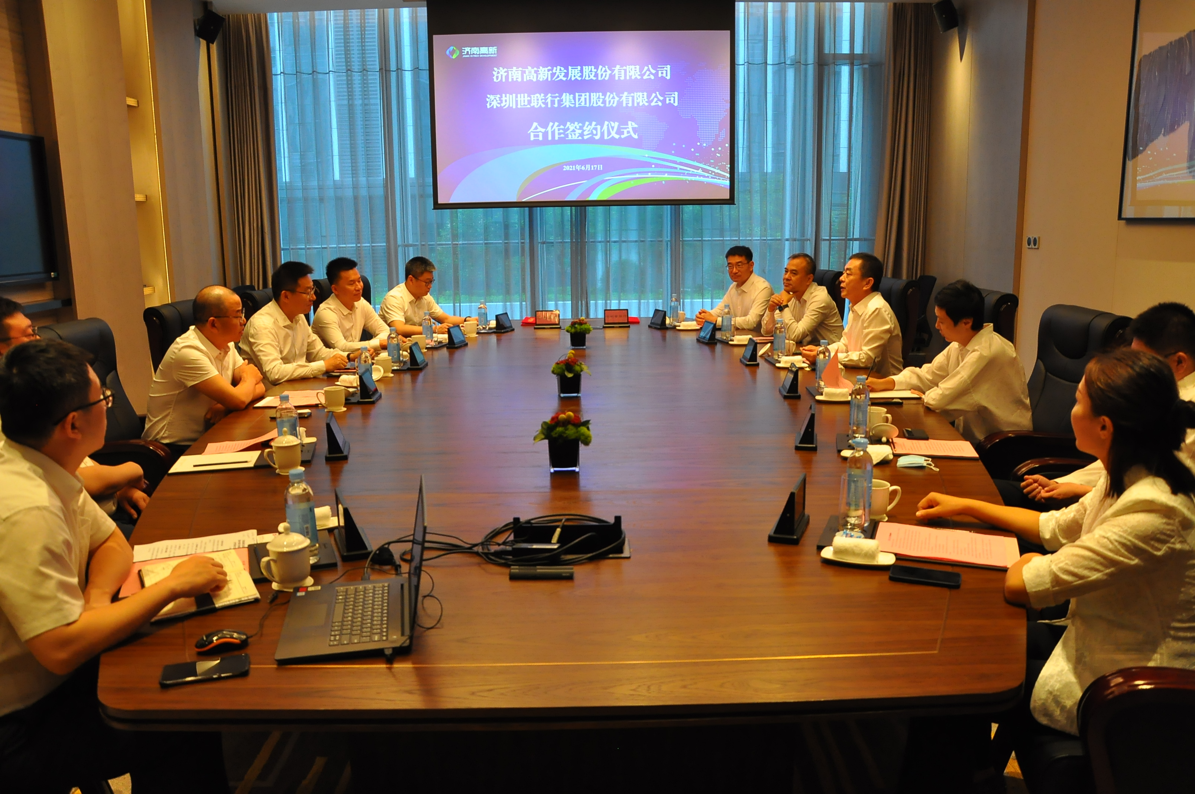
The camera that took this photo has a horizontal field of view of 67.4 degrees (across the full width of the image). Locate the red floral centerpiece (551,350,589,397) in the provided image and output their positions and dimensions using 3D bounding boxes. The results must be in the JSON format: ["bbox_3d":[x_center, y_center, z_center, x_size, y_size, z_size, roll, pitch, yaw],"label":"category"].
[{"bbox_3d":[-0.122,-0.109,4.078,0.173,0.203,0.163,-1,11,0],"label":"red floral centerpiece"}]

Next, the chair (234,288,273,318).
[{"bbox_3d":[-1.671,-0.062,5.382,0.700,1.160,0.660,1,11,11],"label":"chair"}]

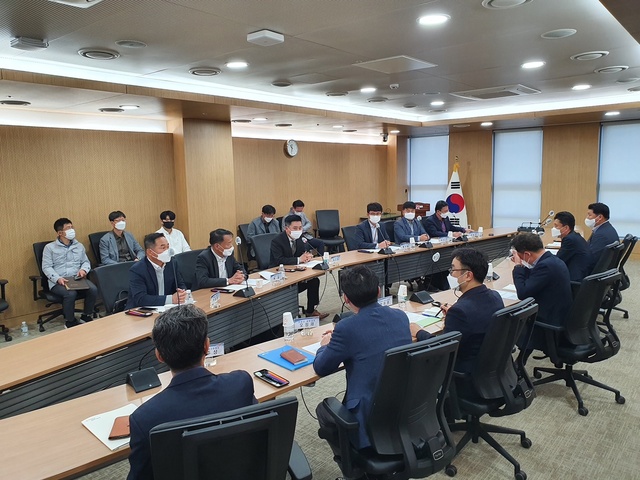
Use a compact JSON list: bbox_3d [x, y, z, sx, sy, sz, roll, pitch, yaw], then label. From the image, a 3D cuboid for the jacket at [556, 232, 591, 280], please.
[{"bbox_3d":[2.510,0.244,4.742,0.500,0.640,0.470,-7,10,-37],"label":"jacket"}]

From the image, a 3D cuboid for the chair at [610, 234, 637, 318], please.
[{"bbox_3d":[3.219,0.407,5.500,0.630,1.000,0.640,6,11,41],"label":"chair"}]

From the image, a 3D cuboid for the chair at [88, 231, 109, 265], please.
[{"bbox_3d":[-2.444,0.446,5.962,0.620,1.020,0.640,6,11,41],"label":"chair"}]

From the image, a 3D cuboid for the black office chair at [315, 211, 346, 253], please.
[{"bbox_3d":[0.240,-0.011,8.879,0.640,1.010,0.620,-4,8,-18],"label":"black office chair"}]

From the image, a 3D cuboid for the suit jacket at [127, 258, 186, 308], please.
[{"bbox_3d":[-1.338,0.435,3.956,0.500,0.630,0.500,3,9,31],"label":"suit jacket"}]

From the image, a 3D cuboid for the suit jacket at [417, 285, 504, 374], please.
[{"bbox_3d":[0.903,0.556,2.830,0.500,0.630,0.500,-6,9,-31],"label":"suit jacket"}]

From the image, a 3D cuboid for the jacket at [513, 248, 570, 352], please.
[{"bbox_3d":[1.724,0.402,3.690,0.500,0.640,0.500,-6,9,-32],"label":"jacket"}]

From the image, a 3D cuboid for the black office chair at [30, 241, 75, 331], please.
[{"bbox_3d":[-2.991,0.507,5.649,0.640,0.970,0.640,3,9,30],"label":"black office chair"}]

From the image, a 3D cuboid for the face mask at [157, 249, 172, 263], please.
[{"bbox_3d":[-1.274,0.127,3.933,0.085,0.115,0.125,1,8,16],"label":"face mask"}]

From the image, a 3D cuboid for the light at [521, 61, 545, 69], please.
[{"bbox_3d":[2.157,-1.771,4.856,0.215,0.050,0.215,6,11,41],"label":"light"}]

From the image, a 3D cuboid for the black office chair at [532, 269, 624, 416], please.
[{"bbox_3d":[1.905,0.687,3.604,0.660,0.970,0.660,-7,10,-36],"label":"black office chair"}]

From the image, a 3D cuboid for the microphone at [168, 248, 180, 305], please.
[{"bbox_3d":[-1.008,0.306,3.389,0.130,0.430,0.260,-7,10,-37],"label":"microphone"}]

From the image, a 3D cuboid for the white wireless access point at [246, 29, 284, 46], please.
[{"bbox_3d":[-0.398,-1.488,3.549,0.196,0.053,0.196,5,10,40],"label":"white wireless access point"}]

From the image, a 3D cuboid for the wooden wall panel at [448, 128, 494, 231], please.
[{"bbox_3d":[3.408,-1.131,10.903,1.030,2.540,0.120,6,11,41],"label":"wooden wall panel"}]

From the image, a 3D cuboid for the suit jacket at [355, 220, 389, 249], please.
[{"bbox_3d":[0.651,0.060,6.121,0.490,0.620,0.400,-5,9,-24],"label":"suit jacket"}]

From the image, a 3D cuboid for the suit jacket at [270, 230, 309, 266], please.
[{"bbox_3d":[-0.326,0.221,5.151,0.420,0.630,0.490,6,11,42],"label":"suit jacket"}]

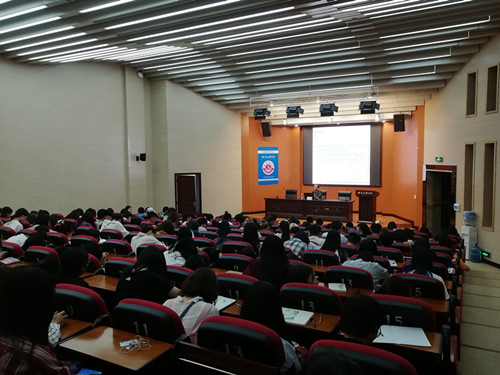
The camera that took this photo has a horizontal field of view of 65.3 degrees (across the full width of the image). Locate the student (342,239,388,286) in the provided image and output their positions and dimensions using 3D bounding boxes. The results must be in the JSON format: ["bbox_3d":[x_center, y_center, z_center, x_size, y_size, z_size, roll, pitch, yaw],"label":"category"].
[{"bbox_3d":[1.212,1.111,4.120,0.520,1.130,0.750,2,5,27],"label":"student"}]

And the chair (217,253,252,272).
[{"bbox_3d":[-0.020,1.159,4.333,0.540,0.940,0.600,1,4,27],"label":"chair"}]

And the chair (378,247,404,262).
[{"bbox_3d":[1.901,1.254,5.384,0.530,0.960,0.620,2,5,25],"label":"chair"}]

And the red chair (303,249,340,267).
[{"bbox_3d":[0.941,1.200,4.842,0.530,0.960,0.620,2,5,26],"label":"red chair"}]

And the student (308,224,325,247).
[{"bbox_3d":[0.983,1.079,5.946,0.500,1.220,0.750,2,5,29],"label":"student"}]

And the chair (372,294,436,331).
[{"bbox_3d":[0.979,1.116,2.515,0.480,0.990,0.600,2,5,29],"label":"chair"}]

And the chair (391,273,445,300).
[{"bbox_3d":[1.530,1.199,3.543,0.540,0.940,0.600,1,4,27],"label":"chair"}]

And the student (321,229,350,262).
[{"bbox_3d":[1.016,1.068,4.862,0.500,1.180,0.750,2,5,29],"label":"student"}]

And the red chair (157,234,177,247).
[{"bbox_3d":[-1.012,1.124,5.745,0.480,0.990,0.600,2,5,29],"label":"red chair"}]

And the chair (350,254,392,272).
[{"bbox_3d":[1.397,1.190,4.421,0.480,0.990,0.600,2,5,29],"label":"chair"}]

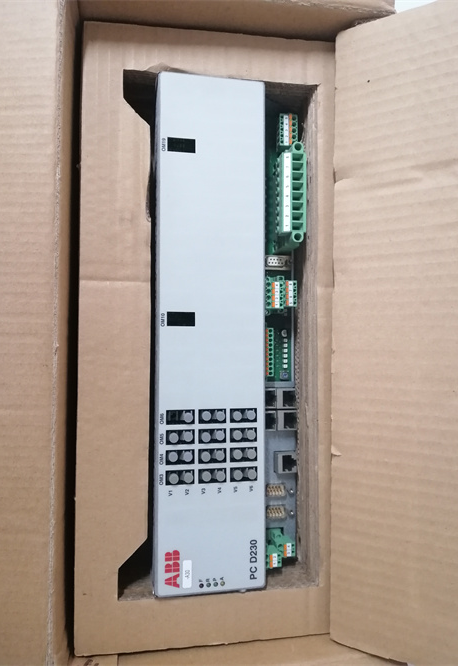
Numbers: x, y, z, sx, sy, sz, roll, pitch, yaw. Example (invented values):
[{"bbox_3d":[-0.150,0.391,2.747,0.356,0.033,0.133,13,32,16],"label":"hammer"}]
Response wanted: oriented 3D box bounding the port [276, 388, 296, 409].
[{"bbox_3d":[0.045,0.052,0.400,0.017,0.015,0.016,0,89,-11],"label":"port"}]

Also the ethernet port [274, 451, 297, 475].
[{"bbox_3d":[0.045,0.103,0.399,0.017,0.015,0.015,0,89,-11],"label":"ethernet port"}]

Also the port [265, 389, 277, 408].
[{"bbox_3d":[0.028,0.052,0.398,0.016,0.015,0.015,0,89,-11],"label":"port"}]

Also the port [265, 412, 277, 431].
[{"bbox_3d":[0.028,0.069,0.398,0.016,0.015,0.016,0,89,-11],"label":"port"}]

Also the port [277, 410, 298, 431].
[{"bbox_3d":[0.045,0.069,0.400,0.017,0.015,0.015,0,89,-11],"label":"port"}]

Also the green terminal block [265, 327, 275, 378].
[{"bbox_3d":[0.030,0.016,0.410,0.009,0.017,0.039,0,89,-11],"label":"green terminal block"}]

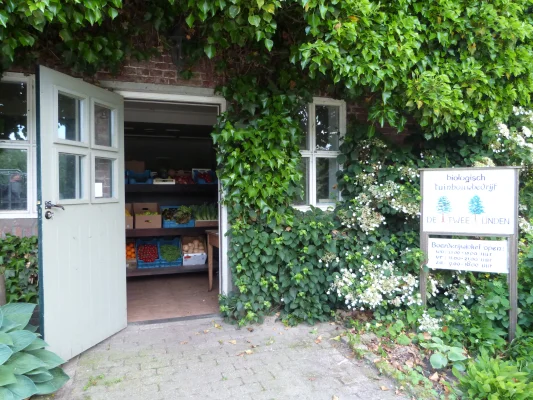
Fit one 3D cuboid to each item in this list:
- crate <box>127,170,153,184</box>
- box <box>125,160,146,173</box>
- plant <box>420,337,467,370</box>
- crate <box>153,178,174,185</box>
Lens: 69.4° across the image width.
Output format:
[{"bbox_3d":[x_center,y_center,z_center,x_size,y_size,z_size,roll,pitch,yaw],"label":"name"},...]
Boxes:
[{"bbox_3d":[-1.649,-0.297,5.069,0.300,0.110,0.400,0,17,-16],"label":"crate"},{"bbox_3d":[-1.892,-0.413,5.442,0.370,0.250,0.290,0,2,-16],"label":"box"},{"bbox_3d":[1.301,1.128,2.830,0.330,0.170,0.290,1,2,25],"label":"plant"},{"bbox_3d":[-1.368,-0.275,5.146,0.285,0.085,0.370,0,12,-16],"label":"crate"}]

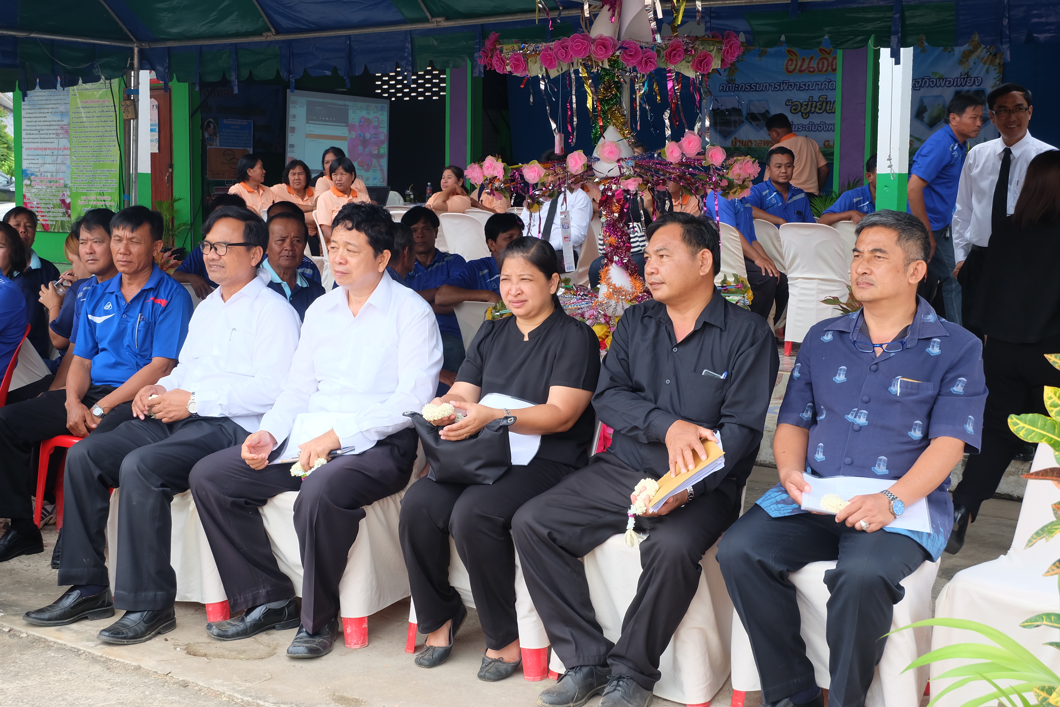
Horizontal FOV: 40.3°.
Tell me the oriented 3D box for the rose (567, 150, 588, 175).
[{"bbox_3d":[0.180,-0.721,5.450,0.085,0.088,0.070,2,6,14],"label":"rose"}]

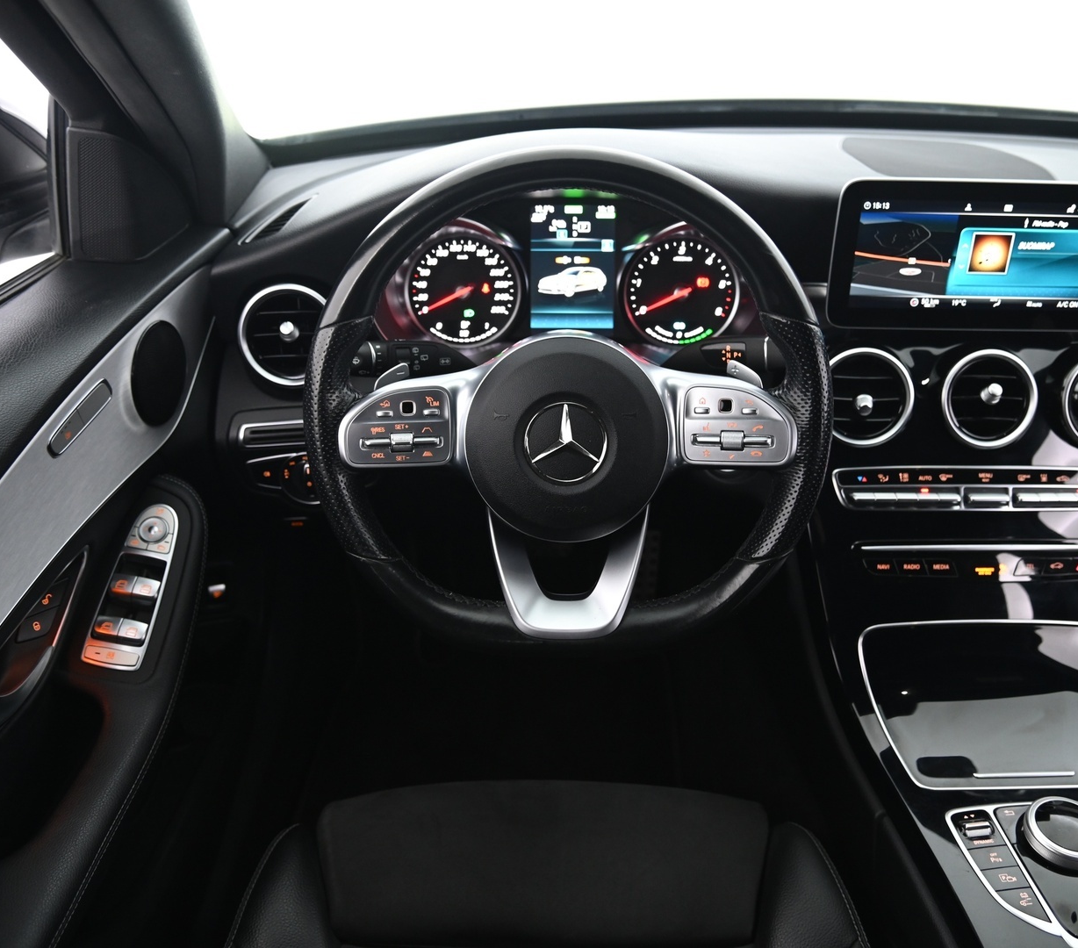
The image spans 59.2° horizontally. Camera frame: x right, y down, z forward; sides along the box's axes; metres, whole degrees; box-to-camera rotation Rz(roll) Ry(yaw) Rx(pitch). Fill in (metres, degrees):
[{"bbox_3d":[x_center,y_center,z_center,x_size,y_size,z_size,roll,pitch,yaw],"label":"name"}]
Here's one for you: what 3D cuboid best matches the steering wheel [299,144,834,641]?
[{"bbox_3d":[0.021,-0.056,0.700,0.375,0.357,0.085,1,2,2],"label":"steering wheel"}]

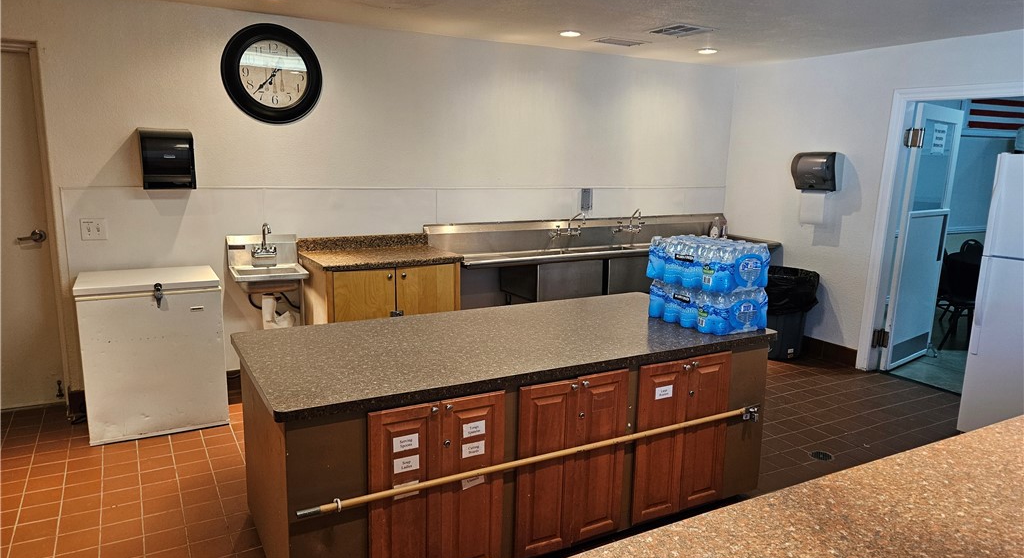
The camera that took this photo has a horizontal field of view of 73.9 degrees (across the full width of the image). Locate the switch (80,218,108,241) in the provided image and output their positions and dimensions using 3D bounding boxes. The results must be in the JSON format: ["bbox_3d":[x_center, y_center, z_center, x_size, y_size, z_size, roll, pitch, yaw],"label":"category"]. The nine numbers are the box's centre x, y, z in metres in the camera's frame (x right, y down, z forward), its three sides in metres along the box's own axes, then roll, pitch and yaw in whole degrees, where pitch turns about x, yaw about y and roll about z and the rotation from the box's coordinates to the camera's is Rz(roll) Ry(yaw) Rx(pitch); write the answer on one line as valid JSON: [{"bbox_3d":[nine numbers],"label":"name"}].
[{"bbox_3d":[-2.430,-0.287,3.961,0.126,0.125,0.012,-5,13,-29],"label":"switch"}]

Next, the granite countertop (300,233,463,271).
[{"bbox_3d":[-0.863,-0.194,4.540,0.948,0.128,0.610,-5,13,-29],"label":"granite countertop"}]

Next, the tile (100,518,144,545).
[{"bbox_3d":[-1.659,1.081,2.900,0.152,0.012,0.152,-5,13,-29],"label":"tile"}]

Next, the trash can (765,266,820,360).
[{"bbox_3d":[2.232,0.288,5.674,0.520,0.710,0.520,-5,13,-29],"label":"trash can"}]

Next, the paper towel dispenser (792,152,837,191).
[{"bbox_3d":[2.452,-0.863,5.470,0.206,0.301,0.339,-5,13,-29],"label":"paper towel dispenser"}]

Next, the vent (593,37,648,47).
[{"bbox_3d":[0.796,-1.726,4.987,0.410,0.020,0.230,-5,13,-29],"label":"vent"}]

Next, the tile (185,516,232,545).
[{"bbox_3d":[-1.330,1.103,2.974,0.152,0.012,0.152,-5,13,-29],"label":"tile"}]

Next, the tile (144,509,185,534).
[{"bbox_3d":[-1.519,1.071,2.978,0.152,0.012,0.152,-5,13,-29],"label":"tile"}]

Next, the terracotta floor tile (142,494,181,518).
[{"bbox_3d":[-1.597,1.042,3.111,0.152,0.012,0.152,-5,13,-29],"label":"terracotta floor tile"}]

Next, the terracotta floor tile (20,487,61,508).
[{"bbox_3d":[-2.169,1.019,3.148,0.152,0.012,0.152,-5,13,-29],"label":"terracotta floor tile"}]

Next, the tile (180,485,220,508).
[{"bbox_3d":[-1.458,1.031,3.190,0.152,0.012,0.152,-5,13,-29],"label":"tile"}]

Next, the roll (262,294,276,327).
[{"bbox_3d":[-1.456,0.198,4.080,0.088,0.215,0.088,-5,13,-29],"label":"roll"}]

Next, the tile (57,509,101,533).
[{"bbox_3d":[-1.913,1.083,3.011,0.152,0.012,0.152,-5,13,-29],"label":"tile"}]

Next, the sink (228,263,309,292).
[{"bbox_3d":[-1.541,0.010,4.328,0.435,0.140,0.355,-5,13,-29],"label":"sink"}]

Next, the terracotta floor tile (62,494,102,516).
[{"bbox_3d":[-1.993,1.055,3.149,0.152,0.012,0.152,-5,13,-29],"label":"terracotta floor tile"}]

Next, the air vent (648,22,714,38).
[{"bbox_3d":[1.070,-1.565,4.310,0.290,0.020,0.340,-5,13,-29],"label":"air vent"}]

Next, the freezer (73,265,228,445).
[{"bbox_3d":[-2.085,0.412,3.971,0.702,0.872,0.523,-5,13,-29],"label":"freezer"}]

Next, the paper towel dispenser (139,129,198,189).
[{"bbox_3d":[-1.961,-0.682,3.872,0.260,0.336,0.236,-5,13,-29],"label":"paper towel dispenser"}]

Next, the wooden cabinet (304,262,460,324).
[{"bbox_3d":[-0.882,0.309,4.634,0.900,0.885,0.580,-5,13,-29],"label":"wooden cabinet"}]

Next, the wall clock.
[{"bbox_3d":[-1.497,-1.282,4.270,0.606,0.606,0.055,-5,13,-29],"label":"wall clock"}]

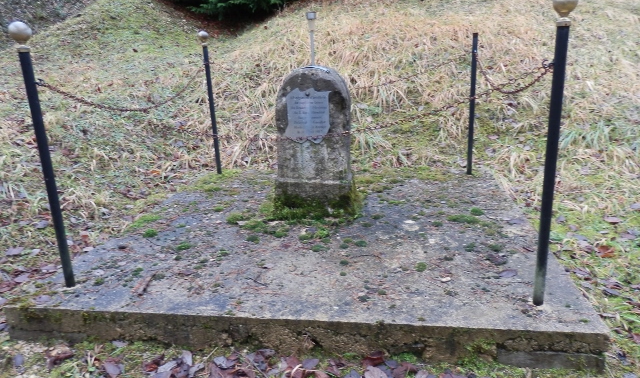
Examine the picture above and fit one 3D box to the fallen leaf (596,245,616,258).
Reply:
[{"bbox_3d":[1.659,0.348,2.669,0.085,0.040,0.128,7,18,31],"label":"fallen leaf"}]

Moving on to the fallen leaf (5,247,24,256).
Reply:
[{"bbox_3d":[-1.939,0.386,2.928,0.097,0.015,0.115,-13,20,-29],"label":"fallen leaf"}]

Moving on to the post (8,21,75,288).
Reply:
[{"bbox_3d":[-1.258,-0.116,2.127,0.083,1.233,0.083,0,15,9],"label":"post"}]

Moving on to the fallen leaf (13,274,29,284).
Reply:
[{"bbox_3d":[-1.600,0.481,2.474,0.080,0.020,0.070,-15,21,-34],"label":"fallen leaf"}]

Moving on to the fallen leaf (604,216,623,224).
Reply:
[{"bbox_3d":[1.825,0.181,2.872,0.098,0.020,0.097,1,18,12],"label":"fallen leaf"}]

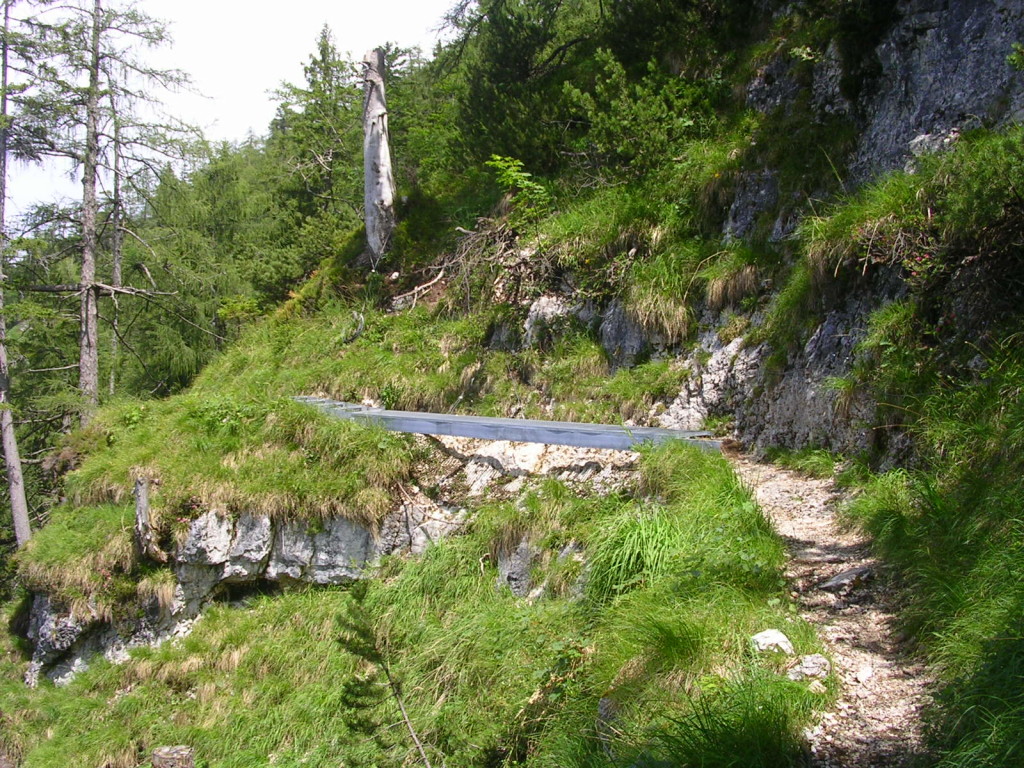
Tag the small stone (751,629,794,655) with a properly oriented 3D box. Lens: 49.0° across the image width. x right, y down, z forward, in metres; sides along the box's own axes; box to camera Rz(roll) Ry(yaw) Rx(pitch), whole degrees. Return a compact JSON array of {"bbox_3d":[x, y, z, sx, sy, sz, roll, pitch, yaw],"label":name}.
[{"bbox_3d":[1.390,1.385,6.000,0.230,0.125,0.180,0,2,6],"label":"small stone"}]

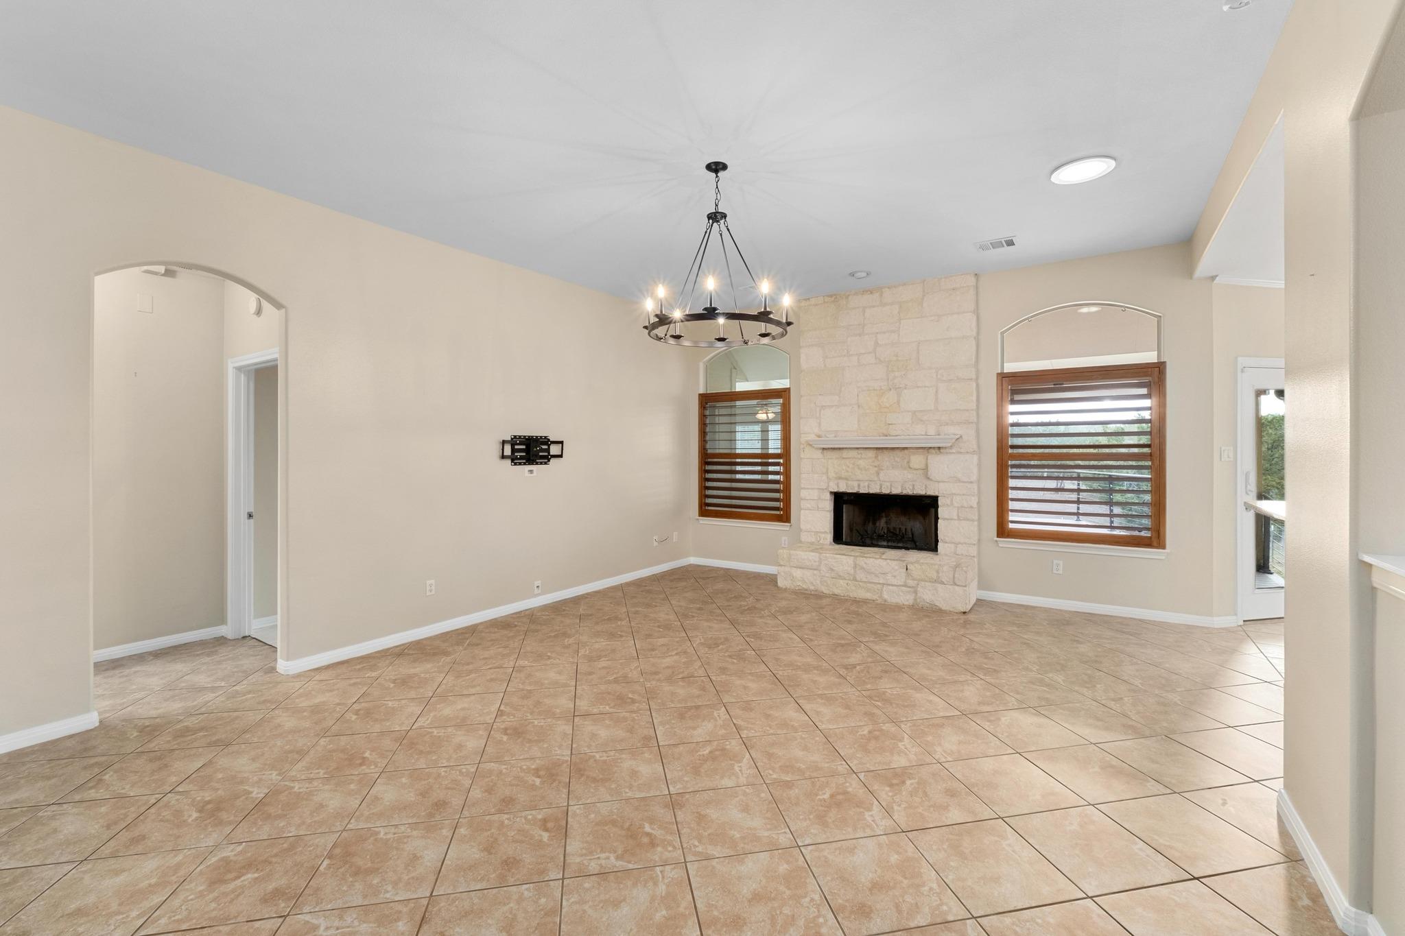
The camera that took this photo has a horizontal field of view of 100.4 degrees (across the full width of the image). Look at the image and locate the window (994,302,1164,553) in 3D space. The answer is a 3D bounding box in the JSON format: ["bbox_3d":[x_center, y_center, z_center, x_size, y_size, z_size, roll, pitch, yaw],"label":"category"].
[{"bbox_3d":[3.229,-0.380,5.057,1.225,2.066,0.110,0,1,33],"label":"window"}]

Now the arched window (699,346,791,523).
[{"bbox_3d":[0.472,-0.409,6.838,1.215,2.033,0.110,0,1,33],"label":"arched window"}]

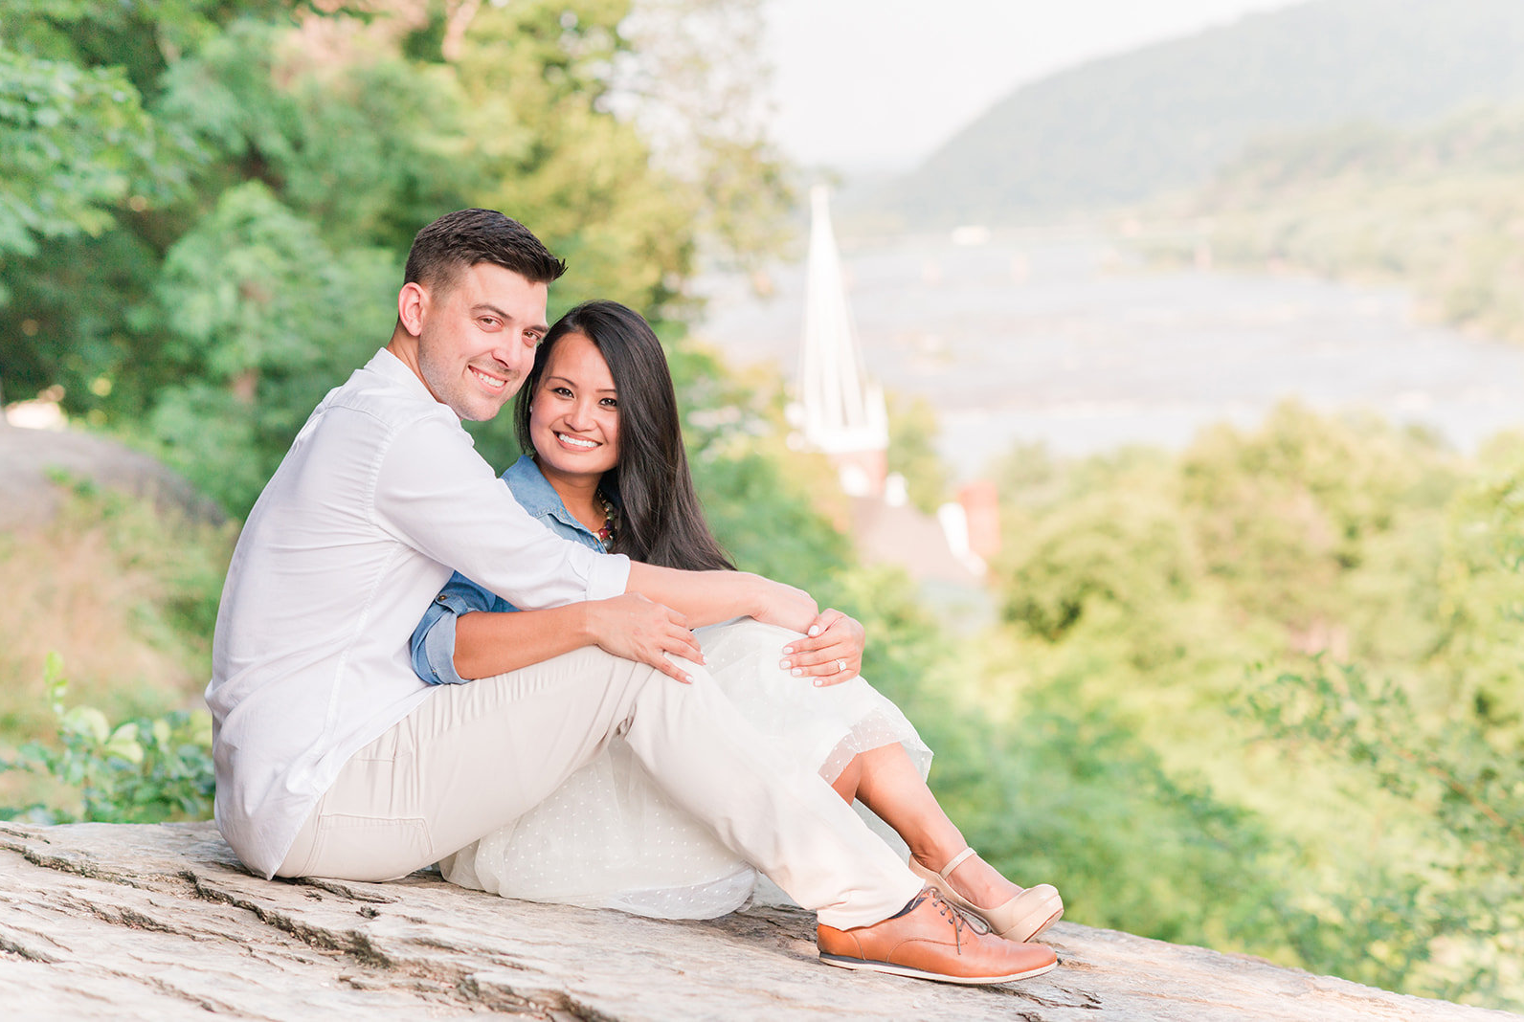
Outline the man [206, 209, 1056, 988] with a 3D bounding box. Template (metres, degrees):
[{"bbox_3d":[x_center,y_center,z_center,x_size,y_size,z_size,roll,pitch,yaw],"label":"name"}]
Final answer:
[{"bbox_3d":[-0.169,0.114,4.500,1.000,0.960,0.600,-4,5,-8],"label":"man"}]

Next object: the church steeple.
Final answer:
[{"bbox_3d":[3.359,-7.308,155.000,3.700,13.000,3.700,-2,5,12],"label":"church steeple"}]

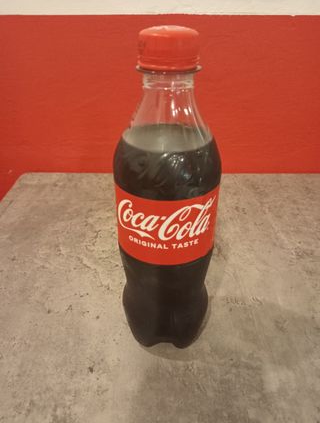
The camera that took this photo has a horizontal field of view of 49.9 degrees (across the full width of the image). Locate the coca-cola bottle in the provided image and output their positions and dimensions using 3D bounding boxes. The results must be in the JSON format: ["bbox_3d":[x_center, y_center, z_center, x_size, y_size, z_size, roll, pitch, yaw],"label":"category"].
[{"bbox_3d":[0.005,0.000,0.218,0.062,0.207,0.062,1,30,2],"label":"coca-cola bottle"}]

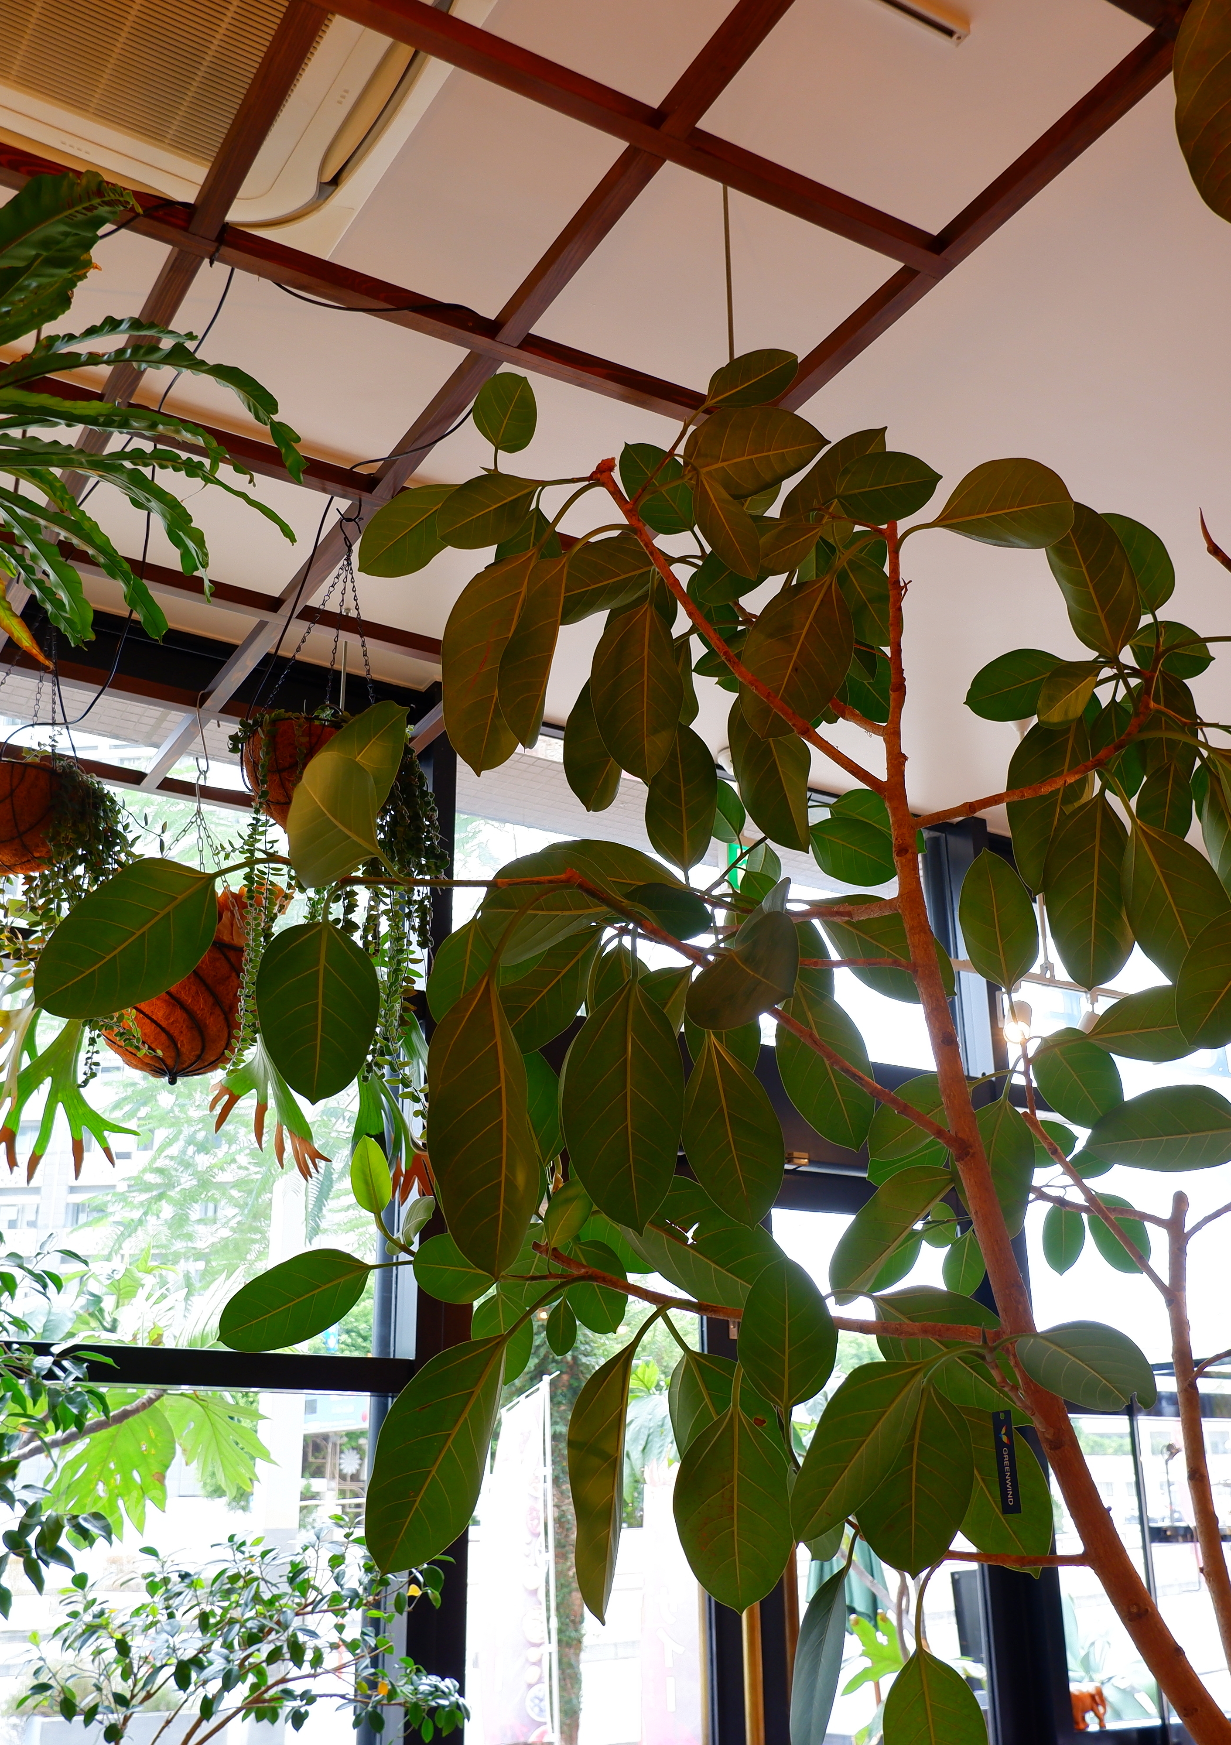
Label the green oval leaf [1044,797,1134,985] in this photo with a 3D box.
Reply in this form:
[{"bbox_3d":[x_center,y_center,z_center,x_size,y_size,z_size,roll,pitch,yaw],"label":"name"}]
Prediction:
[{"bbox_3d":[0.345,0.013,1.200,0.065,0.141,0.040,3,0,16],"label":"green oval leaf"}]

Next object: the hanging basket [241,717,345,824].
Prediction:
[{"bbox_3d":[-0.460,-0.120,2.695,0.295,0.180,0.295,11,-24,-28],"label":"hanging basket"}]

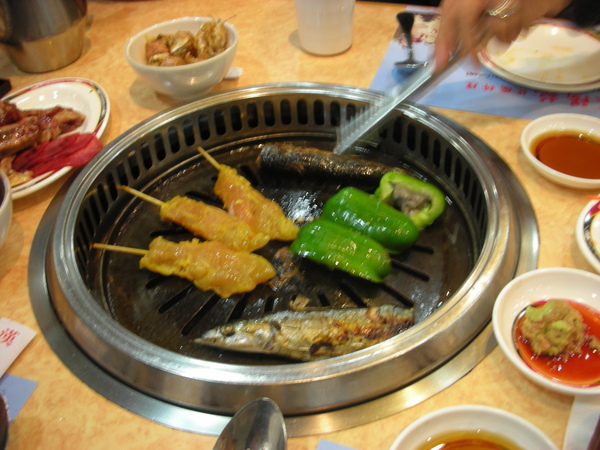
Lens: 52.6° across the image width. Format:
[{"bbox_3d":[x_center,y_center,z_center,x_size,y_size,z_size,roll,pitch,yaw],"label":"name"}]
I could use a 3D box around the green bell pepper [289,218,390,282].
[{"bbox_3d":[0.034,0.014,0.480,0.082,0.023,0.039,21,48,25],"label":"green bell pepper"}]

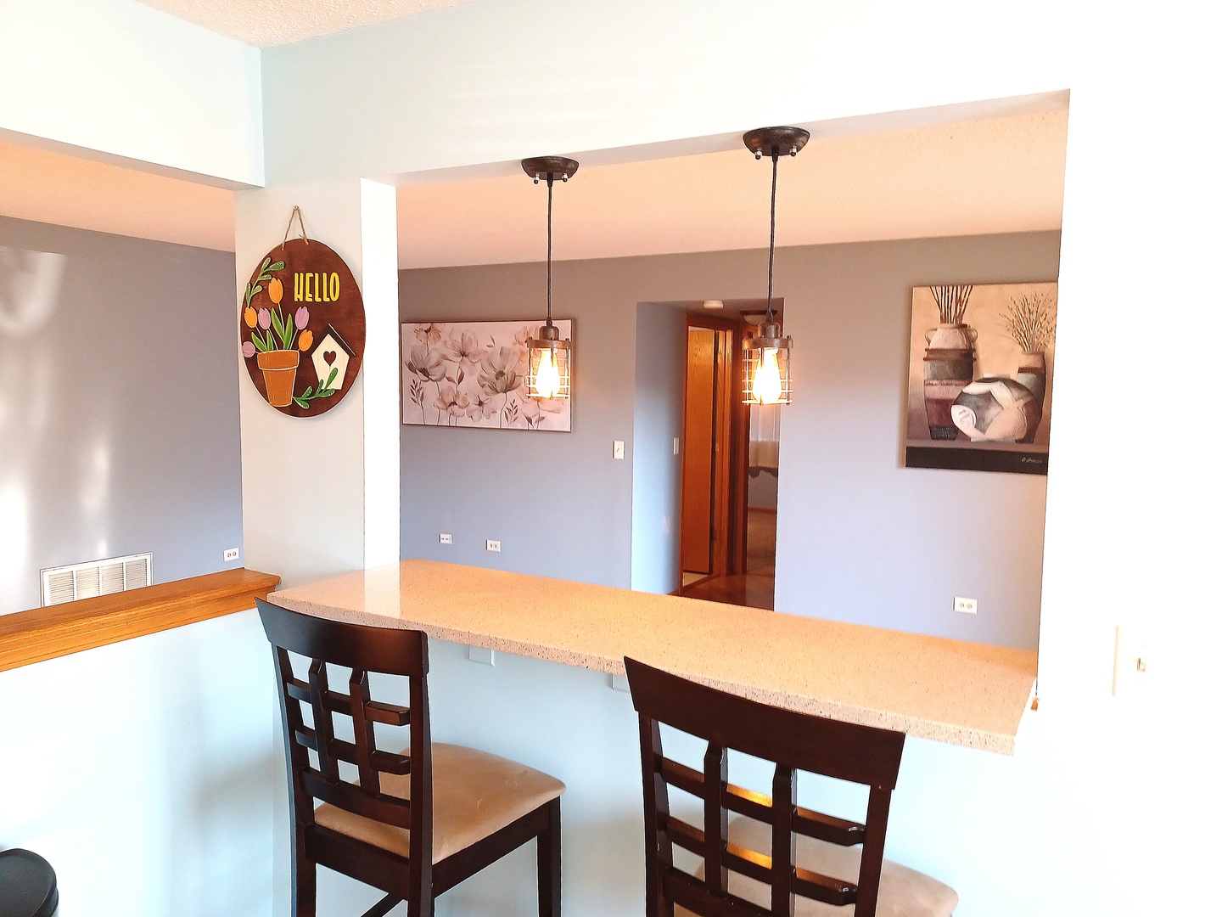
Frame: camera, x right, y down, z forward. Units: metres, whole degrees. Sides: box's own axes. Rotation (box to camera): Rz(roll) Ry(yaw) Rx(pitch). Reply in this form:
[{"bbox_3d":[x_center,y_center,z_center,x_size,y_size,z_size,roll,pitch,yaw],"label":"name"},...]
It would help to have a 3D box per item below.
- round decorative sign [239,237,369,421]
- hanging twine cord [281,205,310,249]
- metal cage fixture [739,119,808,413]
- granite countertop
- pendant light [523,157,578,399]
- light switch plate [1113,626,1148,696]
[{"bbox_3d":[-0.802,-0.334,2.282,0.469,0.458,0.014,4,6,30],"label":"round decorative sign"},{"bbox_3d":[-0.802,-0.589,2.259,0.102,0.108,0.020,4,6,30],"label":"hanging twine cord"},{"bbox_3d":[0.314,-0.365,1.725,0.129,0.517,0.129,4,6,30],"label":"metal cage fixture"},{"bbox_3d":[0.012,0.344,1.808,1.535,0.028,0.469,4,6,30],"label":"granite countertop"},{"bbox_3d":[-0.138,-0.396,1.983,0.128,0.521,0.128,1,5,0],"label":"pendant light"},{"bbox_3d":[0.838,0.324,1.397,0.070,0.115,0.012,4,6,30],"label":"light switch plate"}]

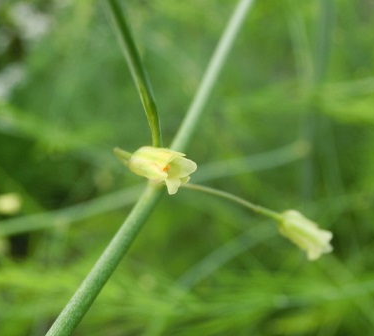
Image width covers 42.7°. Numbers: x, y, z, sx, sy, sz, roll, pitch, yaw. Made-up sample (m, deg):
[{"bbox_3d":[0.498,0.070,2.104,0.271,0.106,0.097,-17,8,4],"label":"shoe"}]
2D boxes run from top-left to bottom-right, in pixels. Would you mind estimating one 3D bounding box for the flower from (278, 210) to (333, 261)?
[{"bbox_3d":[0.017,0.010,0.070,0.008,0.005,0.005,36,16,-3],"label":"flower"}]

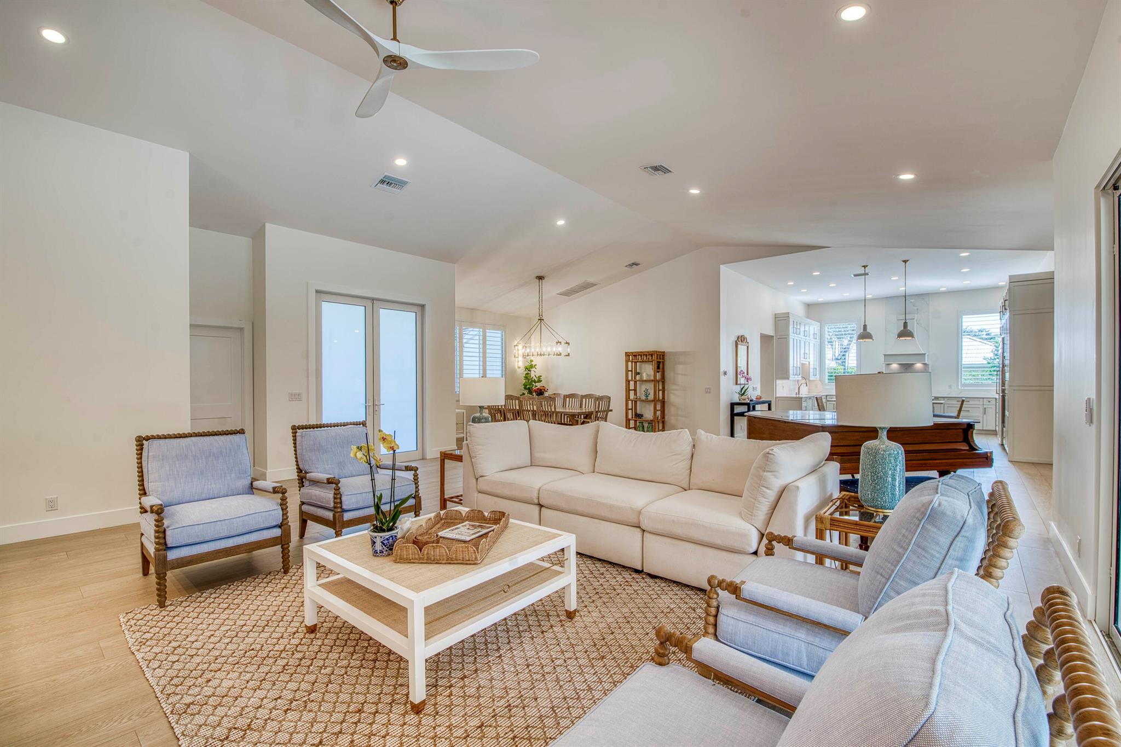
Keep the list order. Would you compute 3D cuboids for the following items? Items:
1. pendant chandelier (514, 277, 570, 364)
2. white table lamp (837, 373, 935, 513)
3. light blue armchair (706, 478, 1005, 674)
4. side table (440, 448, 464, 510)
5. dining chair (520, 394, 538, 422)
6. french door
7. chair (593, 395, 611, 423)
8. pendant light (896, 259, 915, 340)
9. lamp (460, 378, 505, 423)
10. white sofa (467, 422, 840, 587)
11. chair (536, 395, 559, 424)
[{"bbox_3d":[-0.370,-1.110,9.120,1.250,1.600,0.320,0,0,41],"label":"pendant chandelier"},{"bbox_3d":[1.911,0.387,2.794,0.480,0.812,0.480,-1,0,34],"label":"white table lamp"},{"bbox_3d":[1.166,0.909,1.842,0.917,0.986,0.757,-1,0,41],"label":"light blue armchair"},{"bbox_3d":[-0.873,1.124,4.956,0.500,0.610,0.580,-1,0,39],"label":"side table"},{"bbox_3d":[-0.400,0.900,8.550,0.470,1.000,0.550,0,0,41],"label":"dining chair"},{"bbox_3d":[-2.902,0.117,7.305,0.100,2.584,1.800,-1,0,39],"label":"french door"},{"bbox_3d":[0.561,0.916,8.248,0.560,1.040,0.480,-1,0,39],"label":"chair"},{"bbox_3d":[5.878,-1.260,7.956,0.250,1.372,0.250,-1,0,39],"label":"pendant light"},{"bbox_3d":[-0.860,0.435,5.120,0.480,0.800,0.480,0,0,0],"label":"lamp"},{"bbox_3d":[0.530,0.930,3.905,2.880,0.940,1.020,0,0,40],"label":"white sofa"},{"bbox_3d":[-0.083,0.920,8.381,0.480,1.040,0.560,-1,0,39],"label":"chair"}]

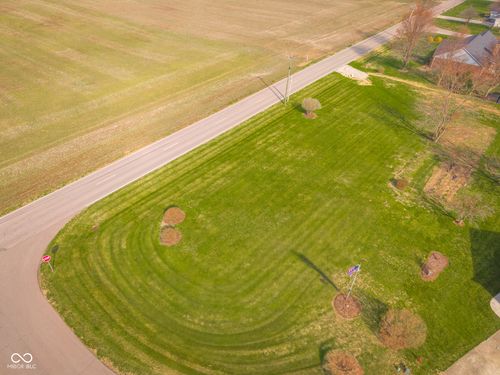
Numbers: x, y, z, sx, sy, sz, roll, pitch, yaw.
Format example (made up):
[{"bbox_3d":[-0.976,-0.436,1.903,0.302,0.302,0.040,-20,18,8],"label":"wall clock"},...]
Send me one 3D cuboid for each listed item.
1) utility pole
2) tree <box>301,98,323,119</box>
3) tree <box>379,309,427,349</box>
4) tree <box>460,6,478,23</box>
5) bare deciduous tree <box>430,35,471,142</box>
[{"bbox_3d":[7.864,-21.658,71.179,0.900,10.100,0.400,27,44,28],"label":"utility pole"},{"bbox_3d":[12.051,-15.866,68.965,4.100,3.900,4.100,2,38,0],"label":"tree"},{"bbox_3d":[13.700,13.000,31.800,4.200,3.200,4.200,2,38,0],"label":"tree"},{"bbox_3d":[87.807,-68.290,137.550,7.000,6.200,7.000,2,38,0],"label":"tree"},{"bbox_3d":[34.000,-14.800,58.400,6.200,16.300,6.200,2,38,0],"label":"bare deciduous tree"}]

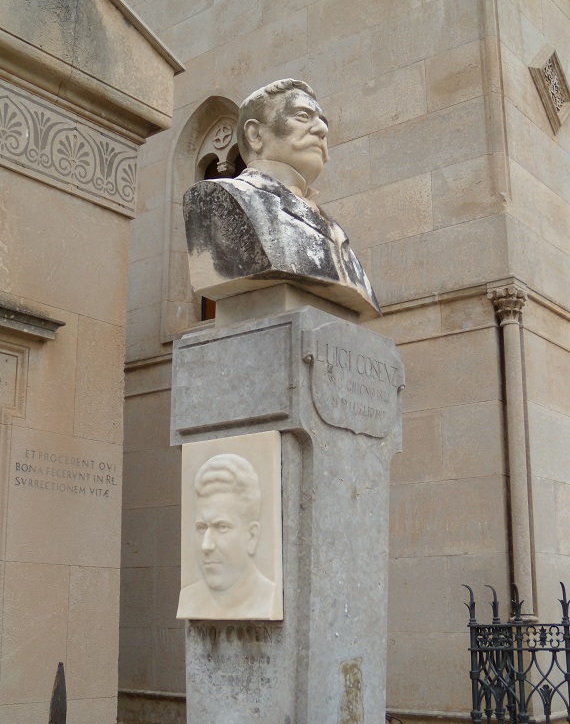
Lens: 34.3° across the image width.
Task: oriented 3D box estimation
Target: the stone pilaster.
[{"bbox_3d":[1.325,0.473,5.282,0.175,1.980,0.175,-11,-18,37],"label":"stone pilaster"}]

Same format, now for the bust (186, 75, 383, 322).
[{"bbox_3d":[0.030,-0.417,2.177,0.355,0.610,0.465,-11,-18,37],"label":"bust"}]

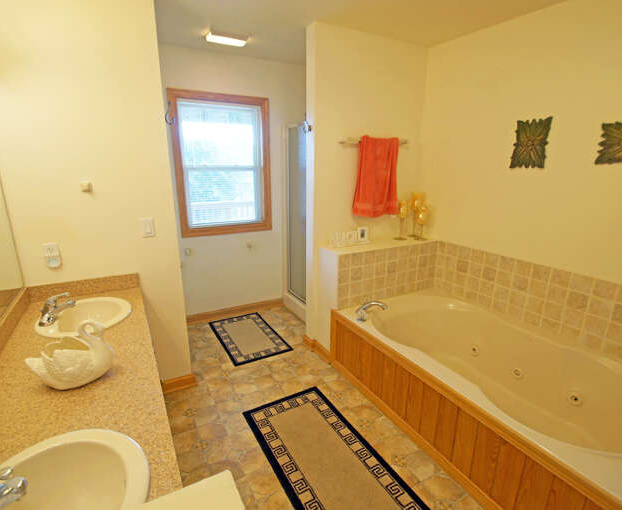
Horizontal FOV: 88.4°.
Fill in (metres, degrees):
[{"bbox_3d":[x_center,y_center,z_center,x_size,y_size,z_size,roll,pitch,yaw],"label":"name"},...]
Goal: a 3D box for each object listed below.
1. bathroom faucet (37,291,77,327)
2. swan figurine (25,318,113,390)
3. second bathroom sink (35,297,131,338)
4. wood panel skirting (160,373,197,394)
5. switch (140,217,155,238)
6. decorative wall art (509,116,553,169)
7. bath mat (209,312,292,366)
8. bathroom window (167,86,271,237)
[{"bbox_3d":[-1.229,0.251,1.552,0.140,0.118,0.155,-8,18,-30],"label":"bathroom faucet"},{"bbox_3d":[-0.854,0.343,1.133,0.255,0.200,0.140,-8,18,-30],"label":"swan figurine"},{"bbox_3d":[-1.124,0.373,1.622,0.400,0.160,0.470,-8,18,-30],"label":"second bathroom sink"},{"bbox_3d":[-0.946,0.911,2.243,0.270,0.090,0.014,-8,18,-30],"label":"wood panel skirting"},{"bbox_3d":[-0.977,-0.163,1.917,0.072,0.118,0.009,-8,18,-30],"label":"switch"},{"bbox_3d":[1.476,-0.745,2.150,0.025,0.315,0.227,-8,18,-30],"label":"decorative wall art"},{"bbox_3d":[-0.583,0.748,2.988,0.500,0.012,0.834,-8,18,-30],"label":"bath mat"},{"bbox_3d":[-0.793,-0.813,2.970,0.884,1.236,0.080,-8,18,-30],"label":"bathroom window"}]

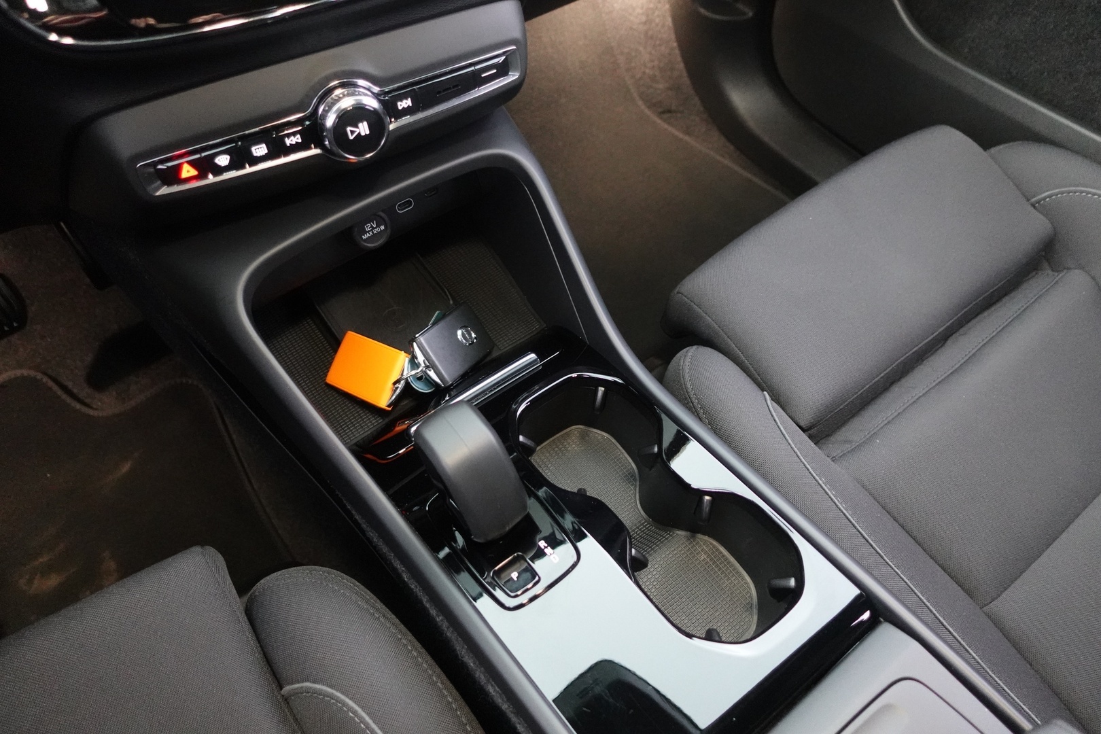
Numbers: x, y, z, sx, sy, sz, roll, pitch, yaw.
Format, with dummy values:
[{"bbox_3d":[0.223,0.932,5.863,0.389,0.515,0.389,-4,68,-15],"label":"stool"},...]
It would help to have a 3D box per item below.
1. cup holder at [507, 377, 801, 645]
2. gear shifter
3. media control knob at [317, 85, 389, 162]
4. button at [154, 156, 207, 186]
[{"bbox_3d":[0.056,0.092,0.458,0.095,0.063,0.196,-31,62,-27],"label":"cup holder"},{"bbox_3d":[-0.041,0.061,0.383,0.036,0.069,0.066,-31,62,-27],"label":"gear shifter"},{"bbox_3d":[-0.114,-0.141,0.423,0.038,0.038,0.015,-31,52,-27],"label":"media control knob"},{"bbox_3d":[-0.192,-0.102,0.381,0.024,0.013,0.008,-31,52,-27],"label":"button"}]

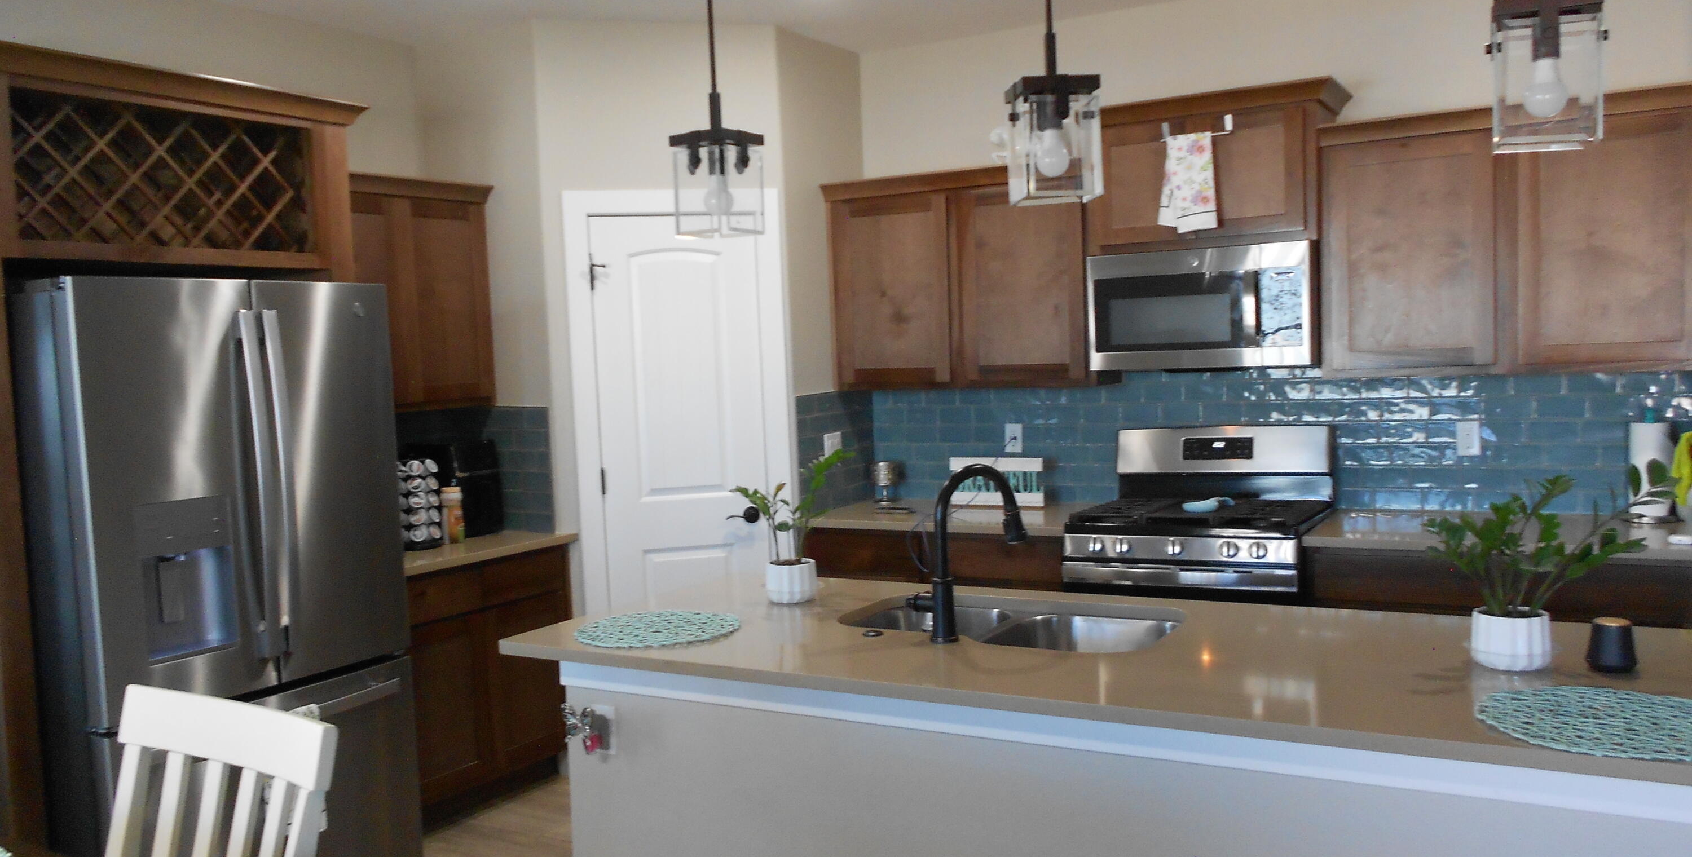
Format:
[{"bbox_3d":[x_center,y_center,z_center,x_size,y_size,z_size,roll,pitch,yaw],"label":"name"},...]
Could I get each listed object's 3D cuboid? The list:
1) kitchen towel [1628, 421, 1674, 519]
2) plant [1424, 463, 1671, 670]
[{"bbox_3d":[2.491,0.130,3.942,0.110,0.282,0.110,0,4,29],"label":"kitchen towel"},{"bbox_3d":[1.308,0.255,2.395,0.410,0.385,0.360,0,4,29],"label":"plant"}]

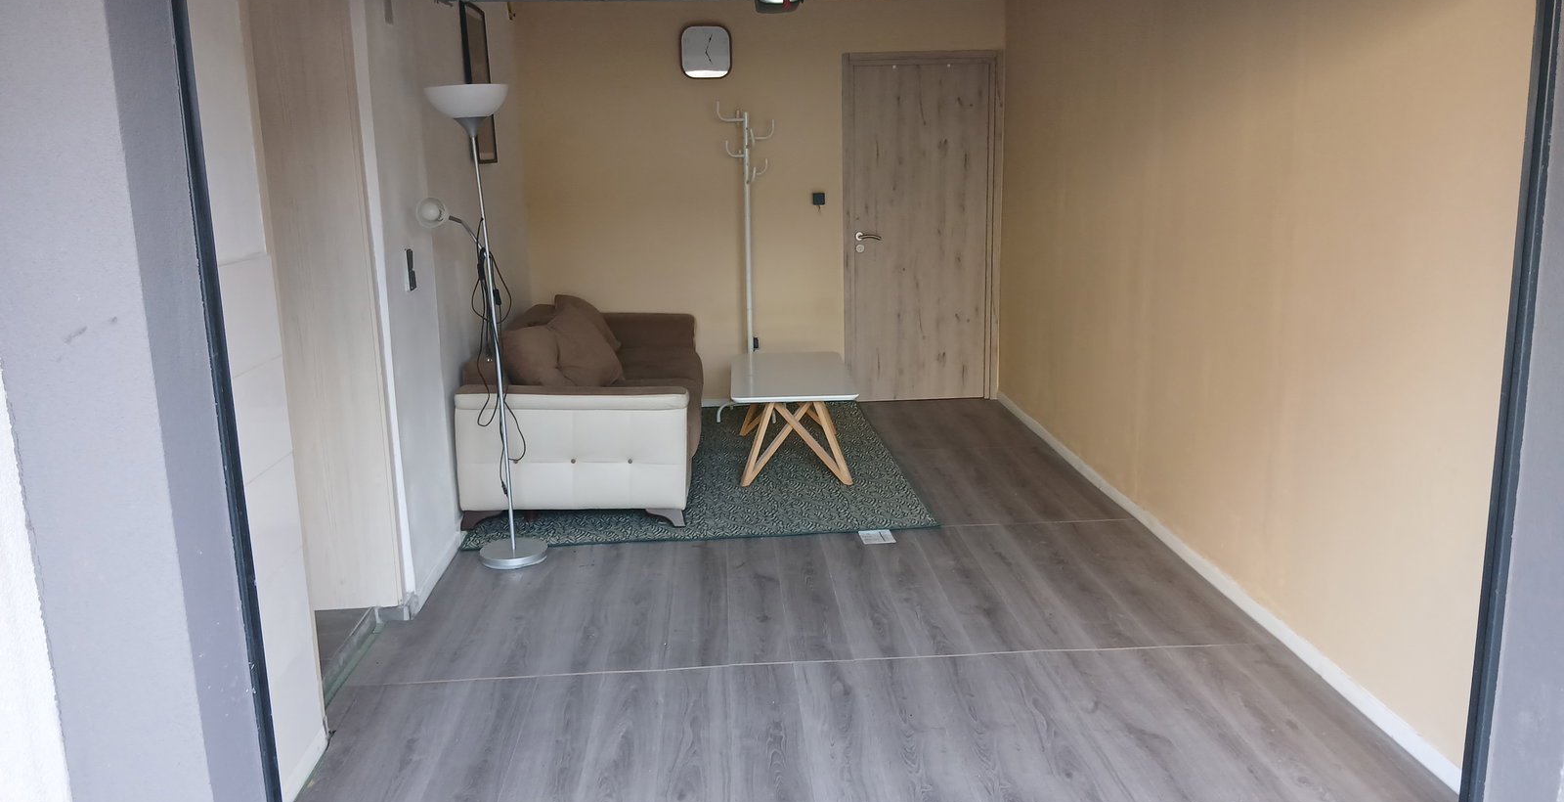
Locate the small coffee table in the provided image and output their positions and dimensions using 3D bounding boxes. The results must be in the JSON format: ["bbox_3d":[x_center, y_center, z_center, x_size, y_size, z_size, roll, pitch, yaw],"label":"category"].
[{"bbox_3d":[0.058,0.073,5.986,0.595,0.445,1.200,-1,12,0],"label":"small coffee table"}]

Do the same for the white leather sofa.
[{"bbox_3d":[-0.910,-0.027,5.932,1.011,0.701,2.227,-2,12,-3],"label":"white leather sofa"}]

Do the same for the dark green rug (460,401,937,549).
[{"bbox_3d":[-0.399,0.300,6.035,1.944,0.012,2.545,-2,12,-3],"label":"dark green rug"}]

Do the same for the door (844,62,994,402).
[{"bbox_3d":[0.860,-1.034,7.184,0.961,2.109,0.090,-2,12,-3],"label":"door"}]

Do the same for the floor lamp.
[{"bbox_3d":[-1.113,-0.249,4.372,0.348,1.792,0.348,-2,12,-3],"label":"floor lamp"}]

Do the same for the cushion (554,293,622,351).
[{"bbox_3d":[-1.063,-0.321,5.994,0.190,0.430,0.450,-18,-1,40],"label":"cushion"}]

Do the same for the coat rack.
[{"bbox_3d":[-0.189,-0.793,6.804,0.415,1.818,0.409,-2,12,-3],"label":"coat rack"}]

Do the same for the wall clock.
[{"bbox_3d":[-0.442,-2.037,6.876,0.298,0.306,0.045,-2,12,-3],"label":"wall clock"}]

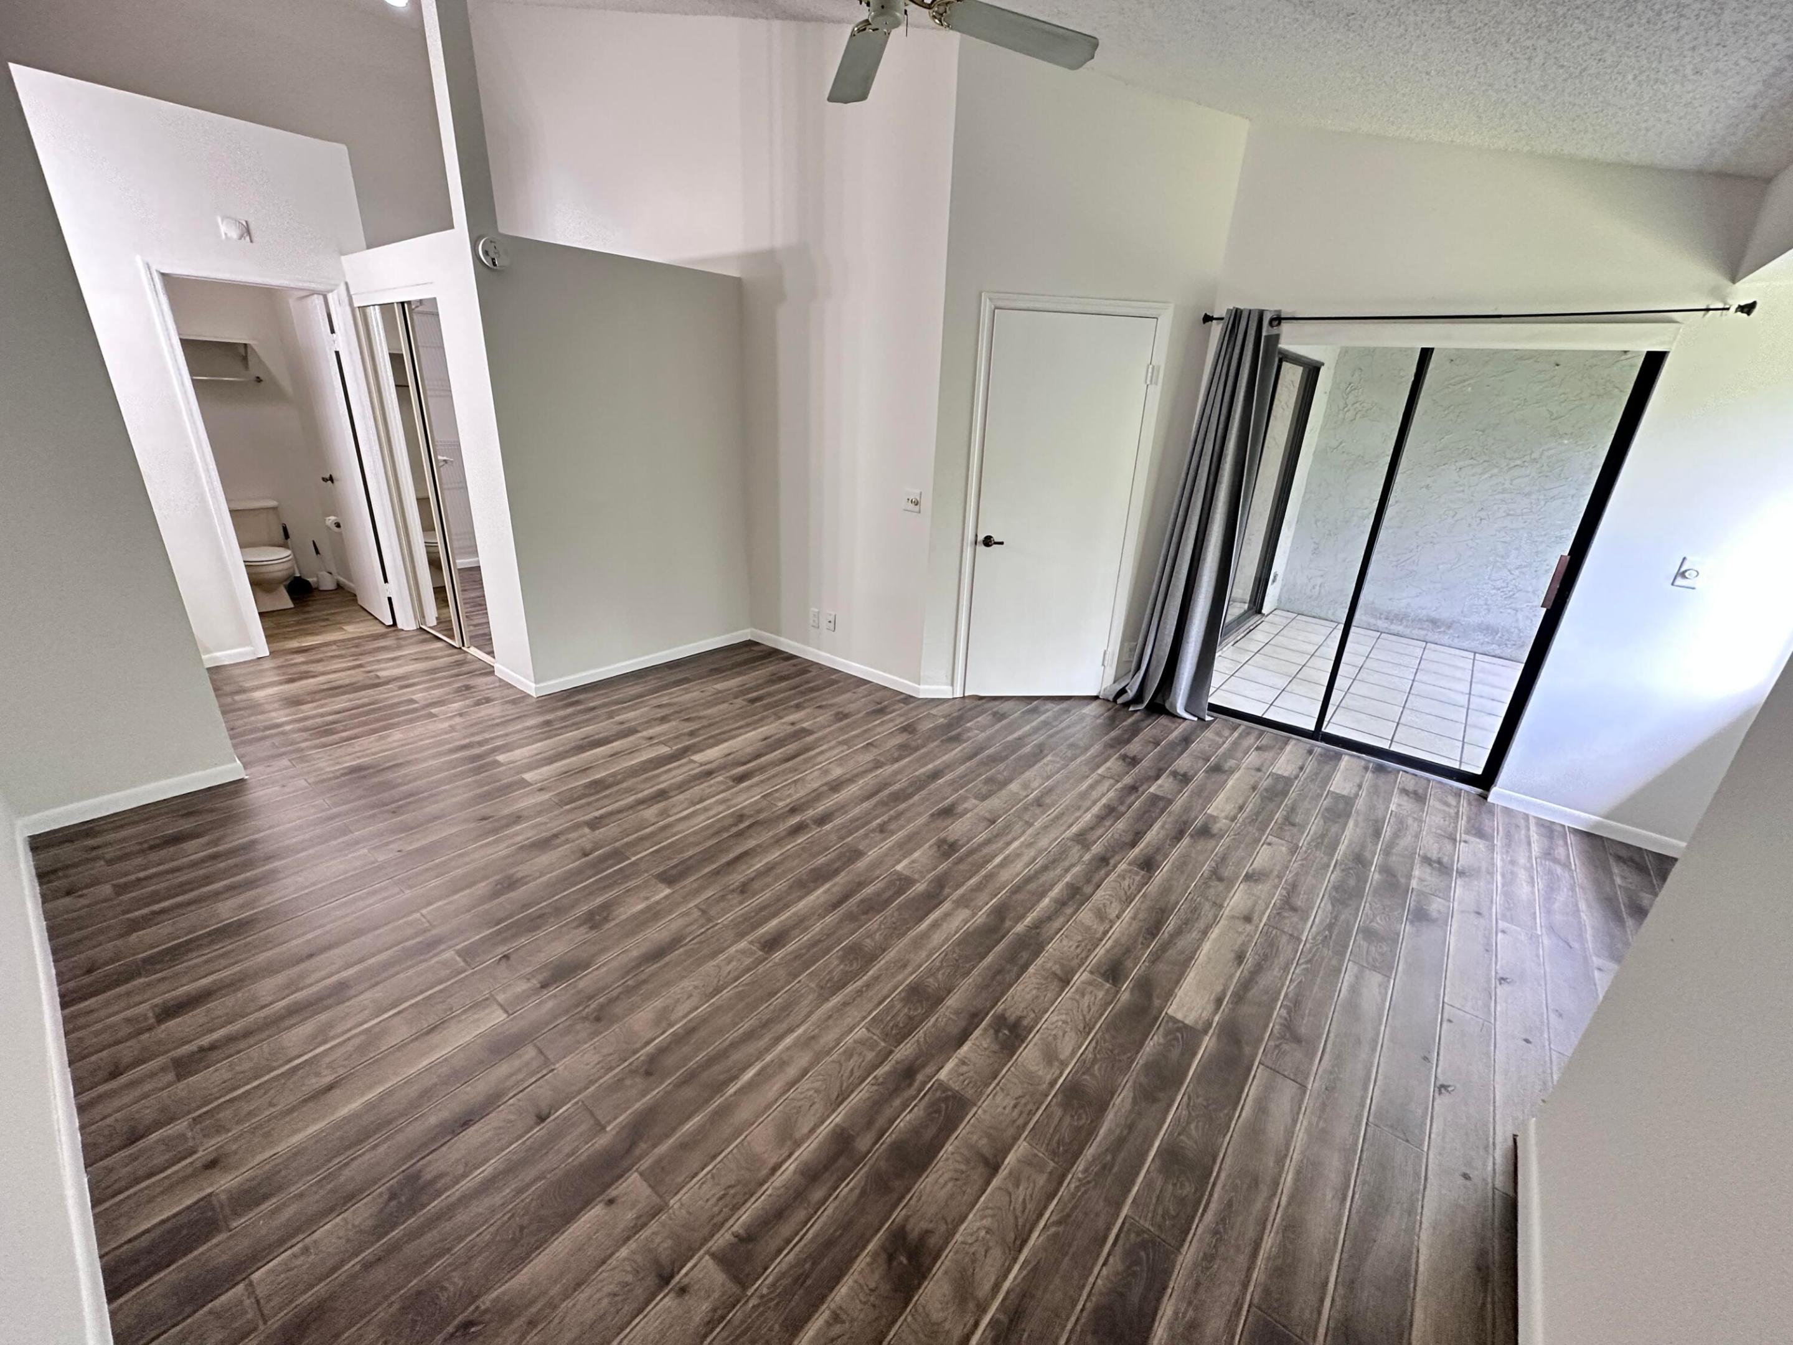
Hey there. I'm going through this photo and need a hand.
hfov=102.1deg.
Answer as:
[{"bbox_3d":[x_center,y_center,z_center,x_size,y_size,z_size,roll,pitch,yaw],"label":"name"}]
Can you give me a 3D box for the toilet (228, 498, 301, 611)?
[{"bbox_3d":[-4.534,-0.821,5.148,0.700,0.710,0.460,18,26,35],"label":"toilet"}]

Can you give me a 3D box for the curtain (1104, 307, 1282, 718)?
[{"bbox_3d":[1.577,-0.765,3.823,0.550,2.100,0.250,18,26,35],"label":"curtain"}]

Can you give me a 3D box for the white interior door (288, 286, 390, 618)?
[{"bbox_3d":[-3.663,-1.359,4.800,0.710,2.020,0.040,21,27,38],"label":"white interior door"}]

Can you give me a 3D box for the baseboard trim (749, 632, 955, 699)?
[{"bbox_3d":[-0.341,-0.069,4.582,1.579,0.086,0.140,17,25,32],"label":"baseboard trim"}]

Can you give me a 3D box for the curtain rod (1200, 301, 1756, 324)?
[{"bbox_3d":[2.277,-1.526,3.102,1.930,0.050,0.060,18,26,35],"label":"curtain rod"}]

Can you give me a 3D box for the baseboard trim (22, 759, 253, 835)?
[{"bbox_3d":[-2.964,0.484,2.849,0.022,0.080,0.620,18,26,35],"label":"baseboard trim"}]

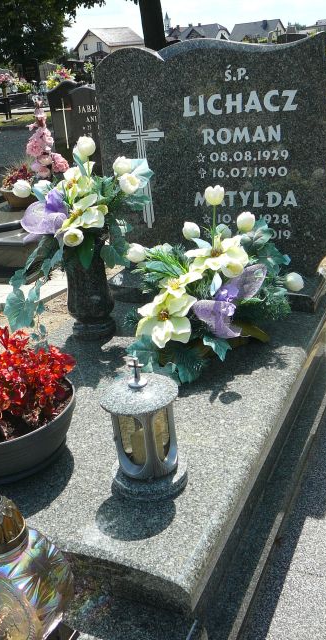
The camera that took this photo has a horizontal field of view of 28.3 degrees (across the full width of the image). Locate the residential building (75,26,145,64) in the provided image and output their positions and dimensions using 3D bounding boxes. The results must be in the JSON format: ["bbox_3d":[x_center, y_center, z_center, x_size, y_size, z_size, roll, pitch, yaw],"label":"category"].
[{"bbox_3d":[-10.335,-52.639,125.000,8.800,7.200,10.500,12,29,36],"label":"residential building"}]

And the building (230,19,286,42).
[{"bbox_3d":[18.985,-56.954,130.000,10.500,6.800,8.500,7,26,27],"label":"building"}]

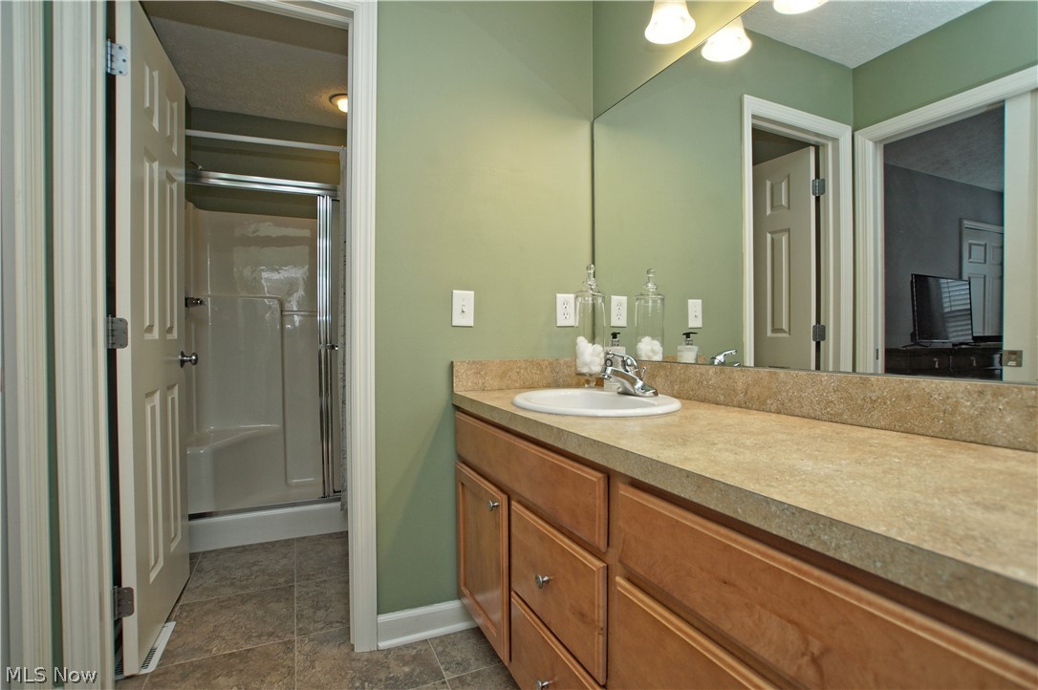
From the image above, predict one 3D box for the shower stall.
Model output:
[{"bbox_3d":[-1.117,0.001,2.623,1.340,1.820,0.860,-1,1,-21],"label":"shower stall"}]

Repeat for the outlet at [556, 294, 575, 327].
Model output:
[{"bbox_3d":[0.166,-0.122,1.637,0.071,0.115,0.010,-1,1,-21],"label":"outlet"}]

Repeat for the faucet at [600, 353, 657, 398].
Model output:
[{"bbox_3d":[0.308,0.082,1.347,0.142,0.127,0.155,-1,1,-21],"label":"faucet"}]

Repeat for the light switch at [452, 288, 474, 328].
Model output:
[{"bbox_3d":[-0.178,-0.118,1.499,0.071,0.115,0.014,-1,1,-21],"label":"light switch"}]

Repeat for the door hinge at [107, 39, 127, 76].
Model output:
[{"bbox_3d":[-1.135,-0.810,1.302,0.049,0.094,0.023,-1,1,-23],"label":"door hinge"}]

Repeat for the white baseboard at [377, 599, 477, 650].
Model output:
[{"bbox_3d":[-0.275,0.884,1.475,0.345,0.095,0.017,-1,1,-21],"label":"white baseboard"}]

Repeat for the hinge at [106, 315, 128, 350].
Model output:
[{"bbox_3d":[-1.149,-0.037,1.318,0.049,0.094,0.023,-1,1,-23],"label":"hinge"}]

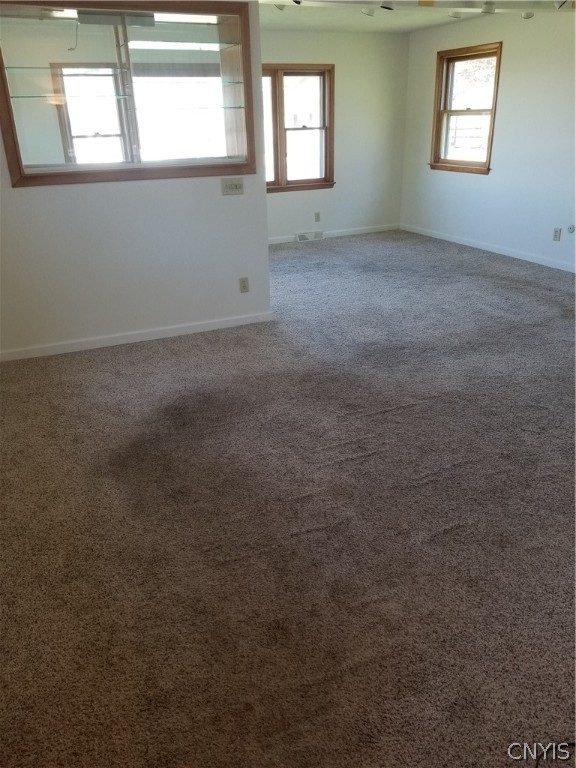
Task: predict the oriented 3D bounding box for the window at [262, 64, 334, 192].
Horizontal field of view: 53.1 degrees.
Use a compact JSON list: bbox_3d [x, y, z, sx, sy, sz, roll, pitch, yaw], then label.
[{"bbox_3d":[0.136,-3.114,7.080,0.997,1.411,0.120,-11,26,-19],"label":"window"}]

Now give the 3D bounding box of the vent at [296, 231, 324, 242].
[{"bbox_3d":[0.308,-1.940,7.612,0.373,0.115,0.060,-11,26,-19],"label":"vent"}]

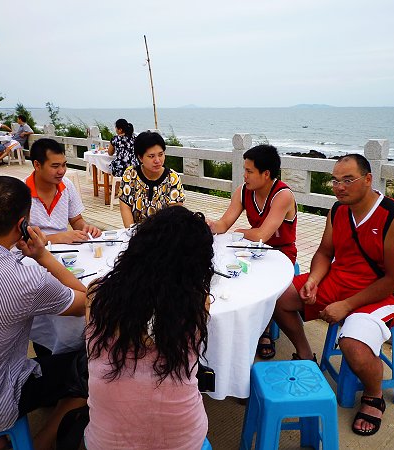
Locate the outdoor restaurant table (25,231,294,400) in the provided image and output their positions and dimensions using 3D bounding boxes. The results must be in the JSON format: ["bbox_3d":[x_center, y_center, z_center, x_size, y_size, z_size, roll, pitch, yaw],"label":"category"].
[{"bbox_3d":[-0.227,0.552,2.466,1.480,0.760,1.440,0,15,0],"label":"outdoor restaurant table"}]

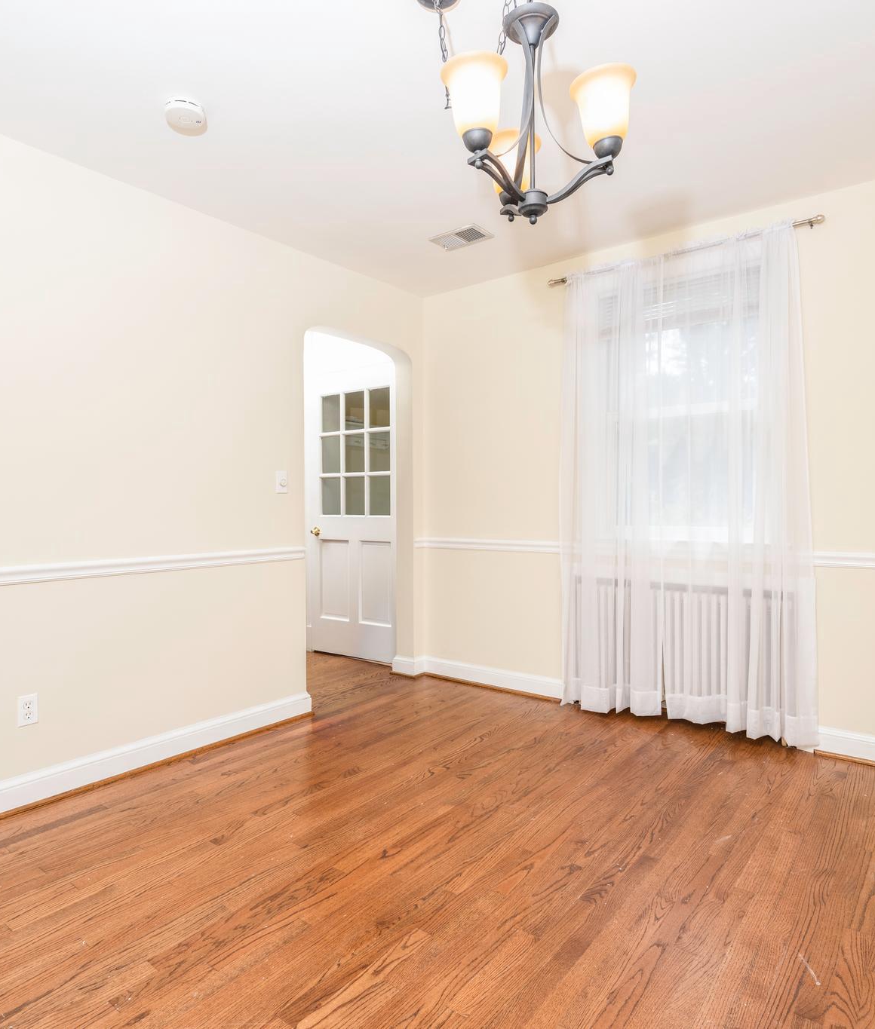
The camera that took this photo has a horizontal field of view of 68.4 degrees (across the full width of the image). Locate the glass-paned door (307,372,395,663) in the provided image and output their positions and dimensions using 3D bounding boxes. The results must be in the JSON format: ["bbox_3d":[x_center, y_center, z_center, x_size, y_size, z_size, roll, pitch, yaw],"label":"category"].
[{"bbox_3d":[-0.588,-0.002,4.707,0.844,2.095,0.050,0,1,33],"label":"glass-paned door"}]

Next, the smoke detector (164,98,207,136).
[{"bbox_3d":[-0.875,-1.391,2.233,0.128,0.036,0.128,0,1,38],"label":"smoke detector"}]

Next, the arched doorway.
[{"bbox_3d":[-0.499,0.005,3.919,0.143,2.156,0.915,0,1,38],"label":"arched doorway"}]

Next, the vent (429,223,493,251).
[{"bbox_3d":[0.125,-1.425,3.335,0.299,0.018,0.190,0,1,38],"label":"vent"}]

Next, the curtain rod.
[{"bbox_3d":[1.177,-1.298,3.249,1.353,0.043,0.090,0,1,38],"label":"curtain rod"}]

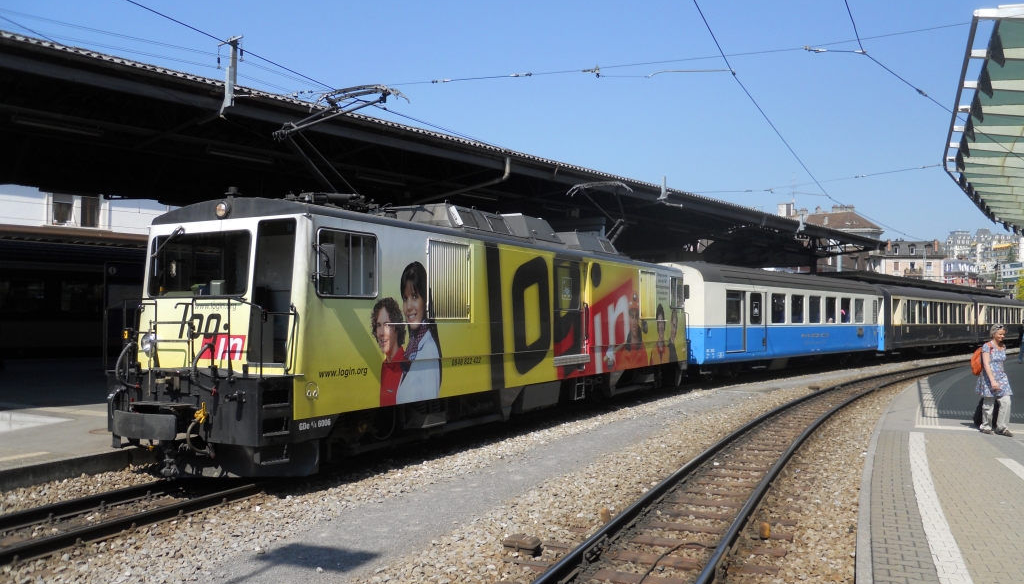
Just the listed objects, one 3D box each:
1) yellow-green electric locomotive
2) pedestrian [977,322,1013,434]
[{"bbox_3d":[-0.123,0.543,15.764,2.700,3.700,15.800,-1,-2,29],"label":"yellow-green electric locomotive"},{"bbox_3d":[7.165,1.299,12.300,0.480,1.650,0.480,1,-2,-20],"label":"pedestrian"}]

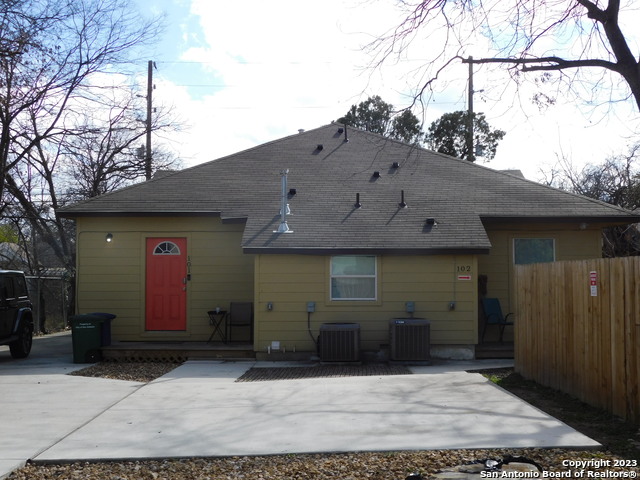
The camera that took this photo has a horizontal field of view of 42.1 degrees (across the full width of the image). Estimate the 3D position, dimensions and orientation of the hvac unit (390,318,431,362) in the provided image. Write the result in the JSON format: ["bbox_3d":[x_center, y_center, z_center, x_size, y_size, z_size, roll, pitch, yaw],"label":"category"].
[{"bbox_3d":[1.660,1.827,15.341,0.700,0.745,0.700,0,-3,0],"label":"hvac unit"}]

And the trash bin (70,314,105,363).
[{"bbox_3d":[-4.420,1.878,15.929,0.670,0.930,0.580,1,-3,-11],"label":"trash bin"}]

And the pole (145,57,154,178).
[{"bbox_3d":[-7.400,-2.238,36.147,0.300,11.100,0.300,0,-3,0],"label":"pole"}]

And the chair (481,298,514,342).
[{"bbox_3d":[3.810,1.704,17.439,0.650,0.920,0.580,-2,-3,38],"label":"chair"}]

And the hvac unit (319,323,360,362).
[{"bbox_3d":[0.372,1.879,15.338,0.720,0.680,0.720,0,-3,0],"label":"hvac unit"}]

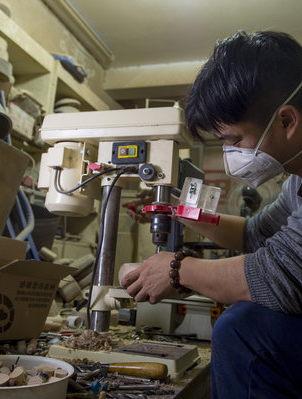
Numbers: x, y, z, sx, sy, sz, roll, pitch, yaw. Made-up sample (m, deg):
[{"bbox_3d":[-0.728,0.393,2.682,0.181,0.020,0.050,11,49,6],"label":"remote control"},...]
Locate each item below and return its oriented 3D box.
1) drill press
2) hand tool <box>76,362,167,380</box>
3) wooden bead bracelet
[{"bbox_3d":[-0.081,0.079,0.880,0.367,0.537,0.228,1,-13,15],"label":"drill press"},{"bbox_3d":[-0.057,0.306,0.660,0.180,0.030,0.030,3,-13,6],"label":"hand tool"},{"bbox_3d":[0.069,0.136,0.690,0.020,0.075,0.080,1,-11,40],"label":"wooden bead bracelet"}]

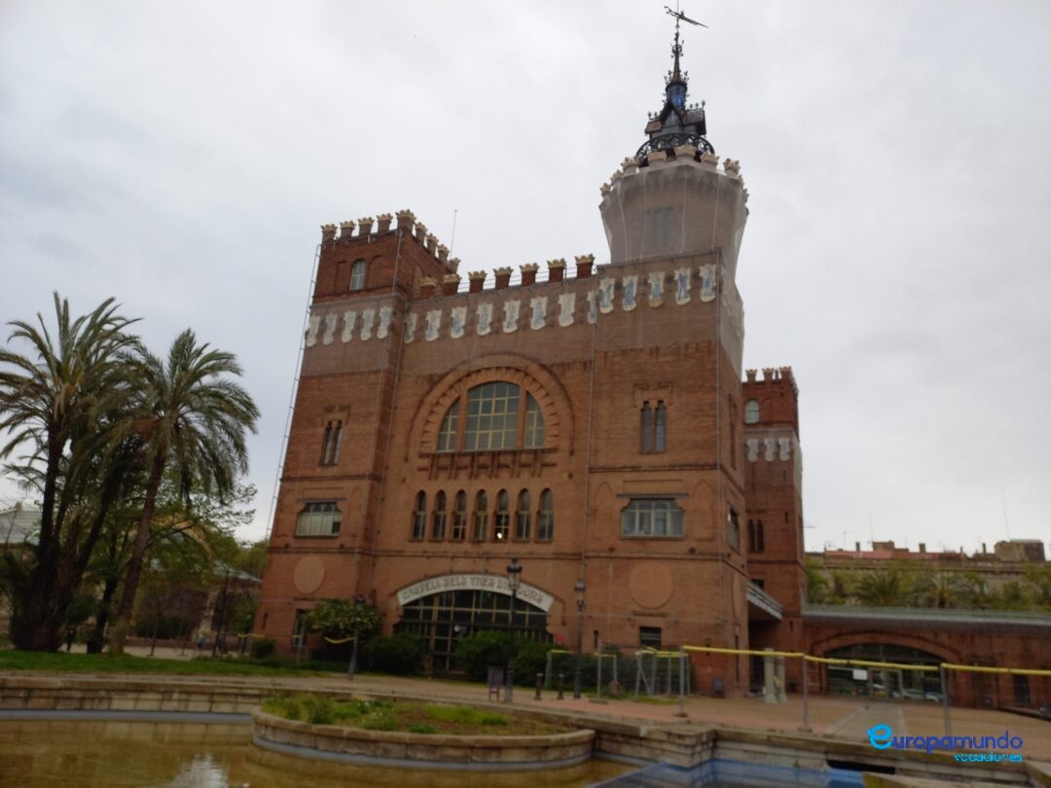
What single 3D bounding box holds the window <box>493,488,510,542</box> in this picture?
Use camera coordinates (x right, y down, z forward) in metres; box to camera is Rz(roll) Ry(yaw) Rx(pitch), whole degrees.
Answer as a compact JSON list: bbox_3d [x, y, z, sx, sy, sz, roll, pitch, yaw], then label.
[{"bbox_3d":[-1.392,7.743,48.418,1.040,3.330,0.400,-4,-20,24],"label":"window"}]

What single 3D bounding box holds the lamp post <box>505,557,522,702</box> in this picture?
[{"bbox_3d":[-0.317,7.252,23.589,0.460,4.320,0.460,-4,-21,25],"label":"lamp post"}]

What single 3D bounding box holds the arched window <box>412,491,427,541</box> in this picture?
[{"bbox_3d":[-6.964,8.167,50.871,0.971,3.369,0.400,-4,-20,24],"label":"arched window"}]

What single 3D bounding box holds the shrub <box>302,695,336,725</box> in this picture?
[{"bbox_3d":[-4.349,6.676,16.091,0.725,0.588,0.647,8,-18,-12],"label":"shrub"}]

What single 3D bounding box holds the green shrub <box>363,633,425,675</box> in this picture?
[{"bbox_3d":[-7.626,15.055,43.900,3.300,2.350,2.600,-4,-21,25],"label":"green shrub"}]

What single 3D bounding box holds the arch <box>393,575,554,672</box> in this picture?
[{"bbox_3d":[-2.975,12.403,41.152,9.702,5.263,0.686,-4,-20,24],"label":"arch"}]

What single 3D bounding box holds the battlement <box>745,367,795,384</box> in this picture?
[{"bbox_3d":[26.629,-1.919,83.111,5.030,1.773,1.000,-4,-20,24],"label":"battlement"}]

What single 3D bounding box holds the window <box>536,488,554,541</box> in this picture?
[{"bbox_3d":[1.356,7.758,48.612,1.080,3.450,0.350,-4,-21,25],"label":"window"}]

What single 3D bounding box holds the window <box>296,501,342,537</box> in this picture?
[{"bbox_3d":[-13.974,8.586,51.872,3.652,2.465,0.400,-4,-20,24],"label":"window"}]

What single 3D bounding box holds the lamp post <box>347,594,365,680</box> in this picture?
[{"bbox_3d":[-8.844,12.721,39.851,0.460,4.320,0.460,-4,-21,25],"label":"lamp post"}]

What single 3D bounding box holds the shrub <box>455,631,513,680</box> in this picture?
[{"bbox_3d":[-2.073,12.477,36.306,2.695,2.156,2.352,5,-18,-2],"label":"shrub"}]

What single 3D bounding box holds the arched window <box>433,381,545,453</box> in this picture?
[{"bbox_3d":[-2.219,1.549,51.123,8.032,5.055,0.500,-4,-20,24],"label":"arched window"}]

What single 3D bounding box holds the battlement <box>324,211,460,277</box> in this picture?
[{"bbox_3d":[-9.920,-10.545,55.531,7.056,1.568,6.958,-4,-20,24],"label":"battlement"}]

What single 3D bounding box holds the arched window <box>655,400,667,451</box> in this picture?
[{"bbox_3d":[8.225,2.006,46.105,0.720,3.200,0.350,-4,-21,25],"label":"arched window"}]

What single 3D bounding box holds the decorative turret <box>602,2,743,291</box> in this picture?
[{"bbox_3d":[9.591,-16.074,48.709,8.918,20.482,8.918,-4,-20,24],"label":"decorative turret"}]

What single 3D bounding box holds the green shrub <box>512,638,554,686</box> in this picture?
[{"bbox_3d":[0.402,12.186,34.551,2.009,1.960,1.960,3,-18,2],"label":"green shrub"}]

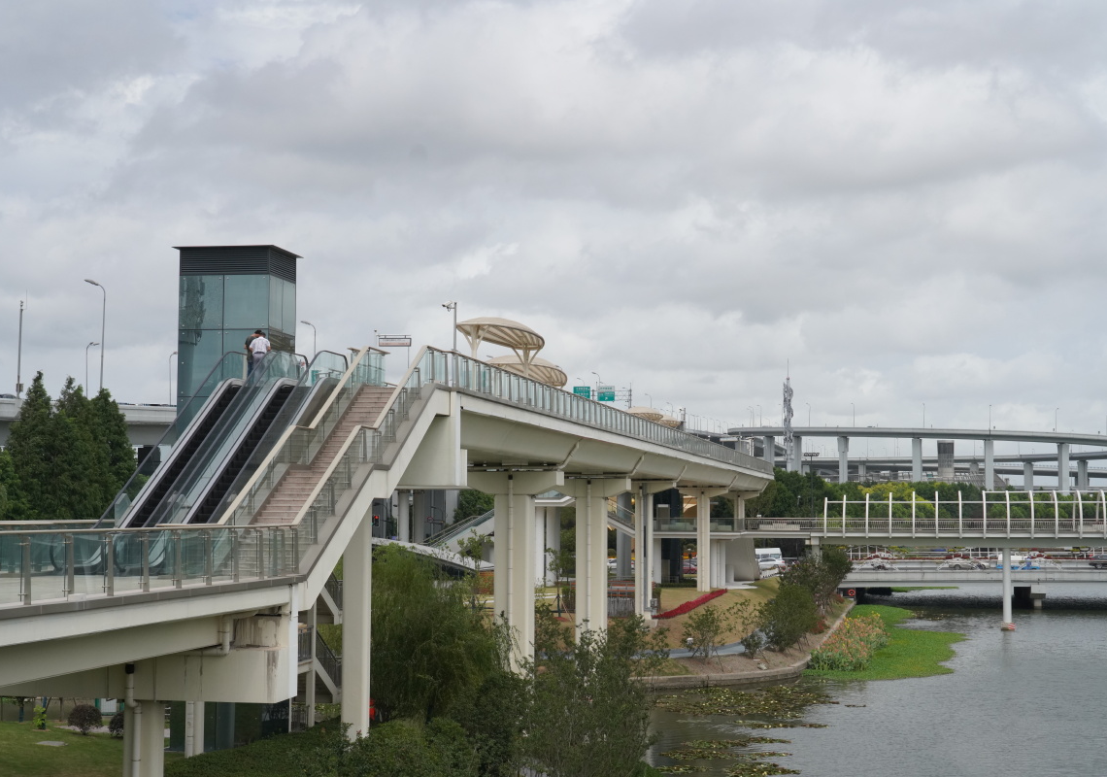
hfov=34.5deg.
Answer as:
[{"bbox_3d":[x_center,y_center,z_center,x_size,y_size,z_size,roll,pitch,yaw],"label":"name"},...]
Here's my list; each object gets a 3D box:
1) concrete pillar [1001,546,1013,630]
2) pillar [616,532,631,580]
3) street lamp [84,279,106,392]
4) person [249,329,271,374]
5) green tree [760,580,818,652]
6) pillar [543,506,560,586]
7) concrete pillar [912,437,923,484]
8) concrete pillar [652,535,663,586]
[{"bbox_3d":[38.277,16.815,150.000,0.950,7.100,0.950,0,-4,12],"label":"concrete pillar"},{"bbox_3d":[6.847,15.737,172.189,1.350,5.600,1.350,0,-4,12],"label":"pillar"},{"bbox_3d":[-36.084,-3.628,140.000,1.800,10.100,0.400,-1,-4,20],"label":"street lamp"},{"bbox_3d":[-9.216,-0.901,56.000,0.570,1.700,0.380,0,-4,12],"label":"person"},{"bbox_3d":[15.218,14.870,116.000,3.800,4.600,3.600,0,-4,12],"label":"green tree"},{"bbox_3d":[-0.087,14.183,160.000,1.150,7.200,1.150,0,-4,12],"label":"pillar"},{"bbox_3d":[108.340,28.004,529.125,2.600,26.000,2.400,-1,-4,20],"label":"concrete pillar"},{"bbox_3d":[9.496,15.827,163.000,1.000,4.400,1.000,0,-4,12],"label":"concrete pillar"}]

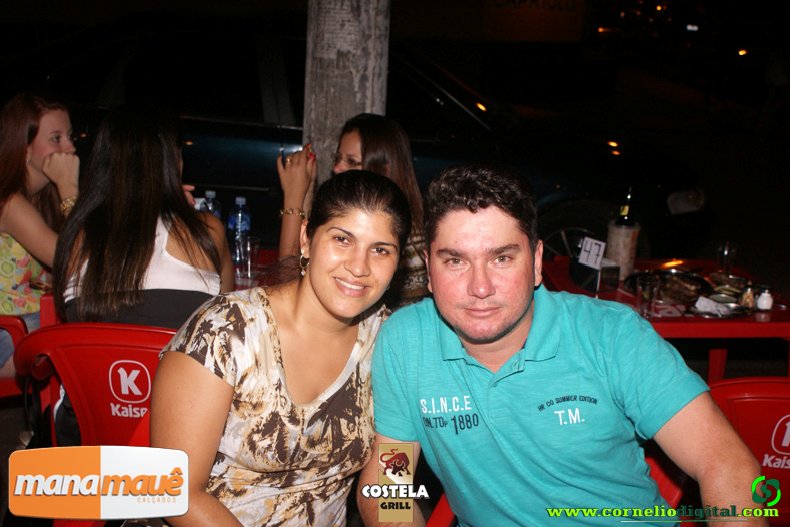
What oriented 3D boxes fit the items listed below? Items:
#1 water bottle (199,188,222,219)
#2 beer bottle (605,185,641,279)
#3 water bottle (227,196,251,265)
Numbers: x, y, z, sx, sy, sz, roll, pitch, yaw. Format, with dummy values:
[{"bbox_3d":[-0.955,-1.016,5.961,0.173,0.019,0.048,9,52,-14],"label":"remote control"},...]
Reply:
[{"bbox_3d":[-0.579,-0.125,2.895,0.067,0.206,0.067,3,15,0],"label":"water bottle"},{"bbox_3d":[0.735,-0.100,2.949,0.102,0.296,0.102,3,15,0],"label":"beer bottle"},{"bbox_3d":[-0.480,-0.099,2.821,0.067,0.206,0.067,3,15,0],"label":"water bottle"}]

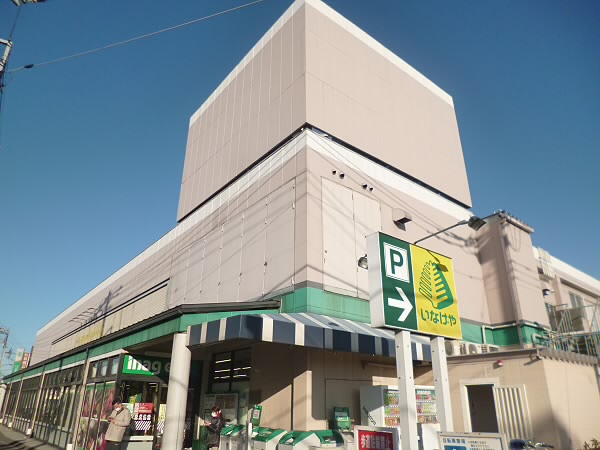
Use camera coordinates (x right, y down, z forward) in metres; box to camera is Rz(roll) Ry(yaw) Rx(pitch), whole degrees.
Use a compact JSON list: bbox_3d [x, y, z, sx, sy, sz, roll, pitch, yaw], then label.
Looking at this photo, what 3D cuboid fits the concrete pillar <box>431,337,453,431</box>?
[{"bbox_3d":[2.139,2.925,6.051,0.145,2.523,0.145,18,-29,-34],"label":"concrete pillar"}]

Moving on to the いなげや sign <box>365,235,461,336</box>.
[{"bbox_3d":[1.847,1.026,6.616,1.900,1.400,0.247,18,-29,-34],"label":"いなげや sign"}]

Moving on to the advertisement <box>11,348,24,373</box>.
[{"bbox_3d":[-25.048,12.514,36.622,0.700,3.000,0.300,18,-29,-34],"label":"advertisement"}]

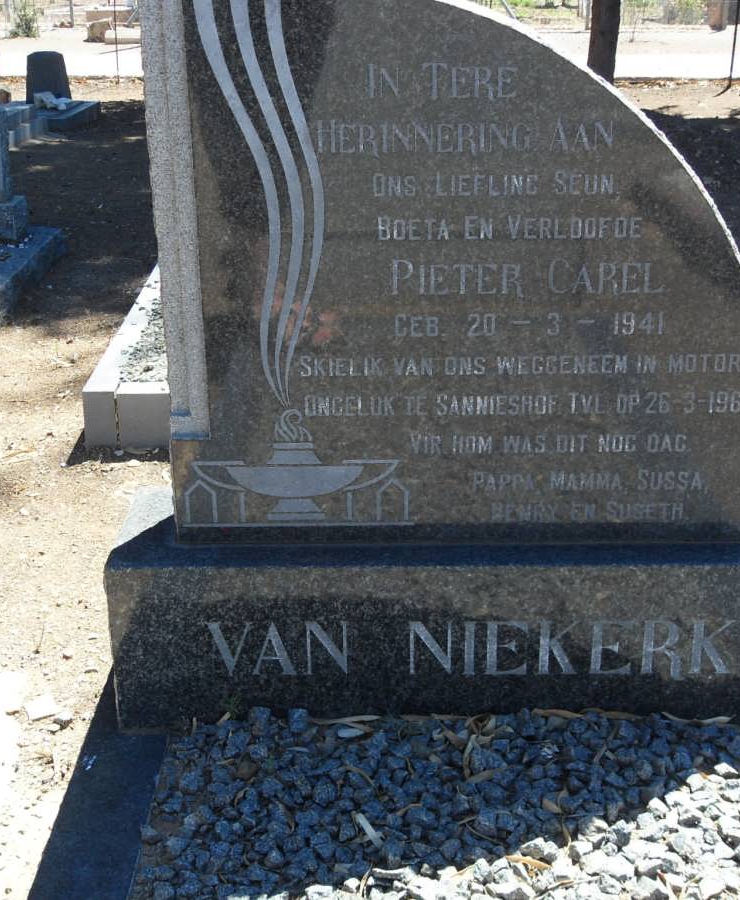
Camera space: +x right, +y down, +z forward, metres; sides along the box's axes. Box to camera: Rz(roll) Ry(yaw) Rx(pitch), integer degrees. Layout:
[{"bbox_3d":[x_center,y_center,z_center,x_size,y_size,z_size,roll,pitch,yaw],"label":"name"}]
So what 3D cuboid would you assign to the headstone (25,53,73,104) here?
[{"bbox_3d":[-2.812,-3.241,10.567,0.354,0.429,0.180,0,21,1],"label":"headstone"}]

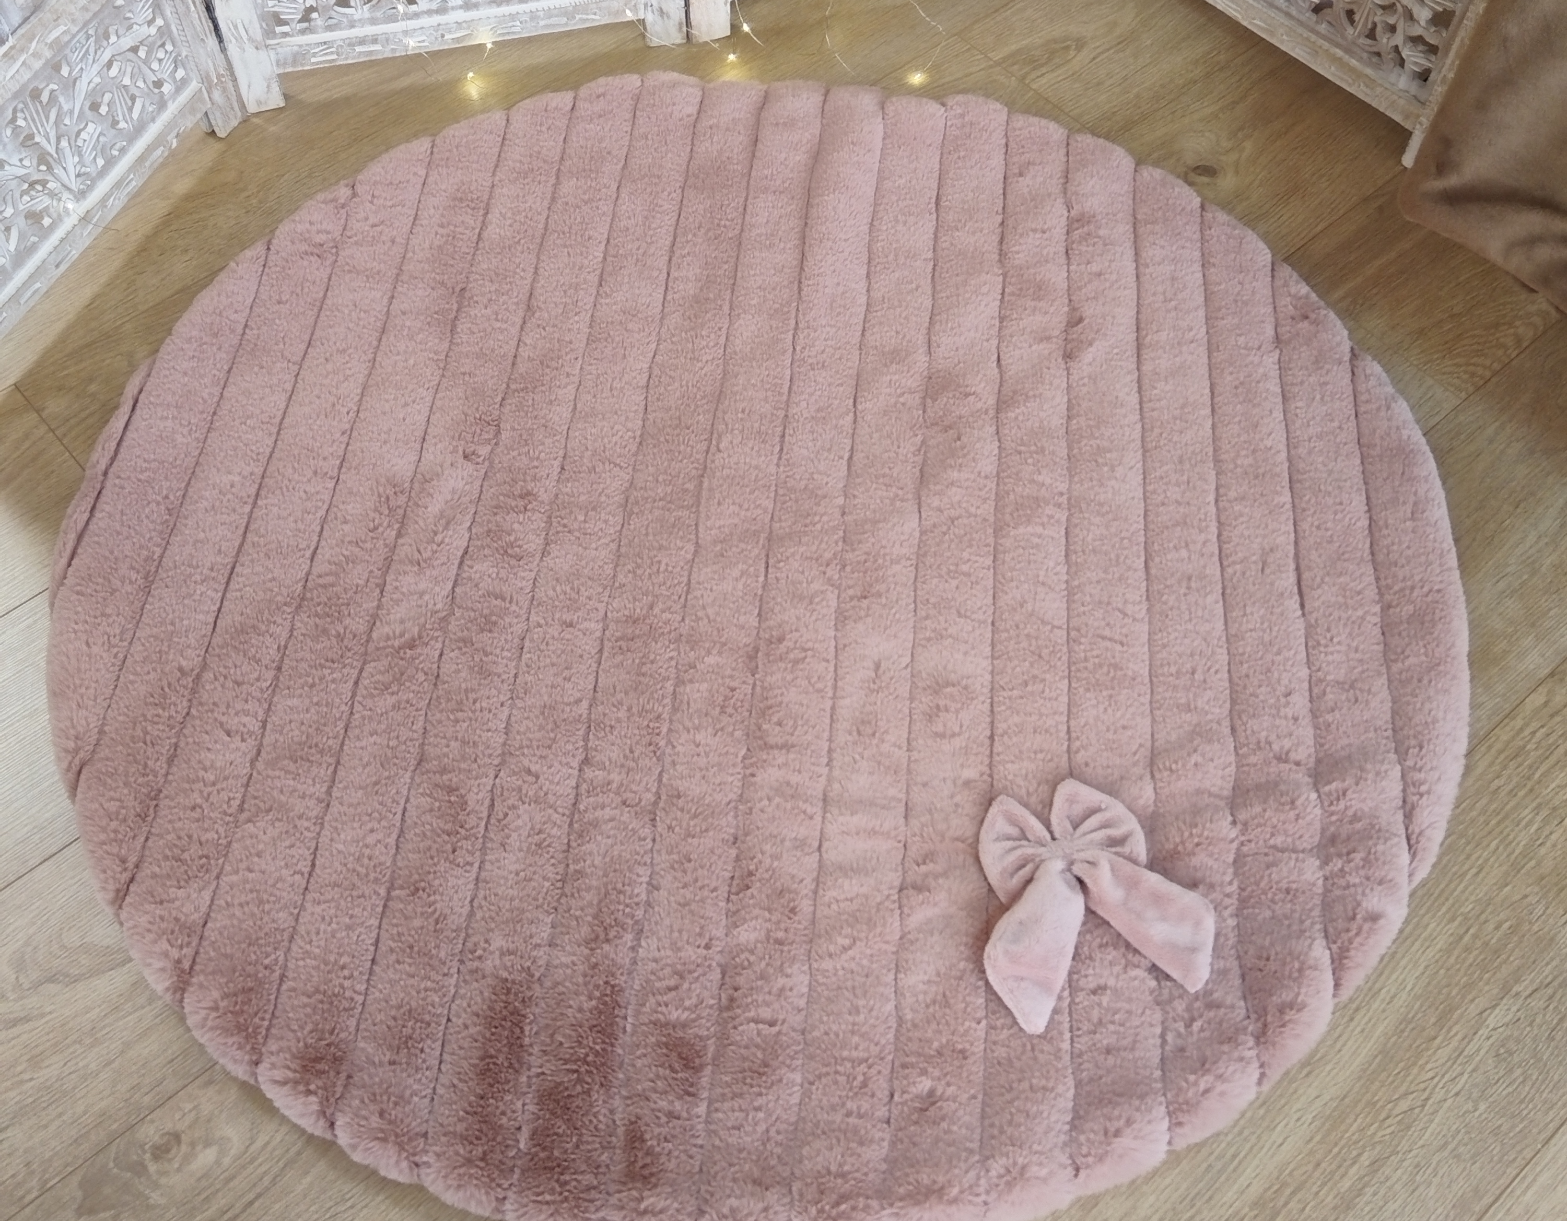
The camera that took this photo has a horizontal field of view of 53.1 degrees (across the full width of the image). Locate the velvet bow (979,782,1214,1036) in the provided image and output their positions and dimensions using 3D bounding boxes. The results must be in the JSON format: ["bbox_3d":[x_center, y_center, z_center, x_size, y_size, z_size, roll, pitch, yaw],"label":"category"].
[{"bbox_3d":[0.187,0.175,0.970,0.148,0.028,0.155,-11,58,-7],"label":"velvet bow"}]

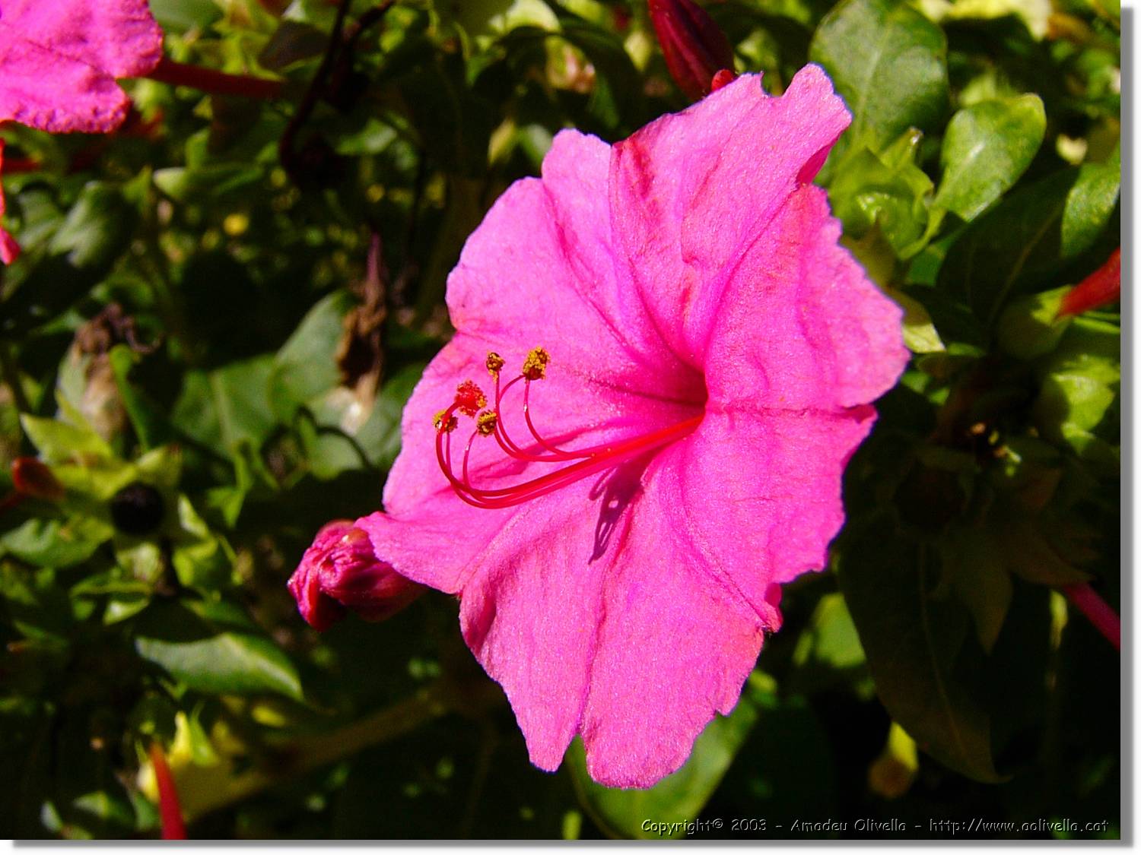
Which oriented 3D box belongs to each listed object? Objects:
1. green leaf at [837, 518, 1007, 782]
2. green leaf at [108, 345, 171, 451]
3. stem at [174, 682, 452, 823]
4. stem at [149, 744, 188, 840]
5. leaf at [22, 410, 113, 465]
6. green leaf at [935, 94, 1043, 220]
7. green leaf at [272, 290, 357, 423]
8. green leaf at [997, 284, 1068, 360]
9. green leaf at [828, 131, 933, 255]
[{"bbox_3d":[0.072,0.045,0.235,0.028,0.056,0.008,-17,-9,-5],"label":"green leaf"},{"bbox_3d":[-0.110,-0.007,0.295,0.008,0.029,0.007,-24,-9,-7],"label":"green leaf"},{"bbox_3d":[-0.064,0.081,0.285,0.074,0.014,0.010,-24,-15,-6],"label":"stem"},{"bbox_3d":[-0.087,0.079,0.250,0.006,0.022,0.005,-13,-11,-4],"label":"stem"},{"bbox_3d":[-0.124,0.002,0.285,0.025,0.005,0.011,24,75,11],"label":"leaf"},{"bbox_3d":[0.087,-0.056,0.240,0.018,0.032,0.006,37,-6,10],"label":"green leaf"},{"bbox_3d":[-0.069,-0.019,0.310,0.021,0.037,0.006,27,-11,8],"label":"green leaf"},{"bbox_3d":[0.094,-0.021,0.235,0.016,0.014,0.013,-34,-15,11],"label":"green leaf"},{"bbox_3d":[0.063,-0.048,0.235,0.021,0.025,0.015,11,-6,3],"label":"green leaf"}]

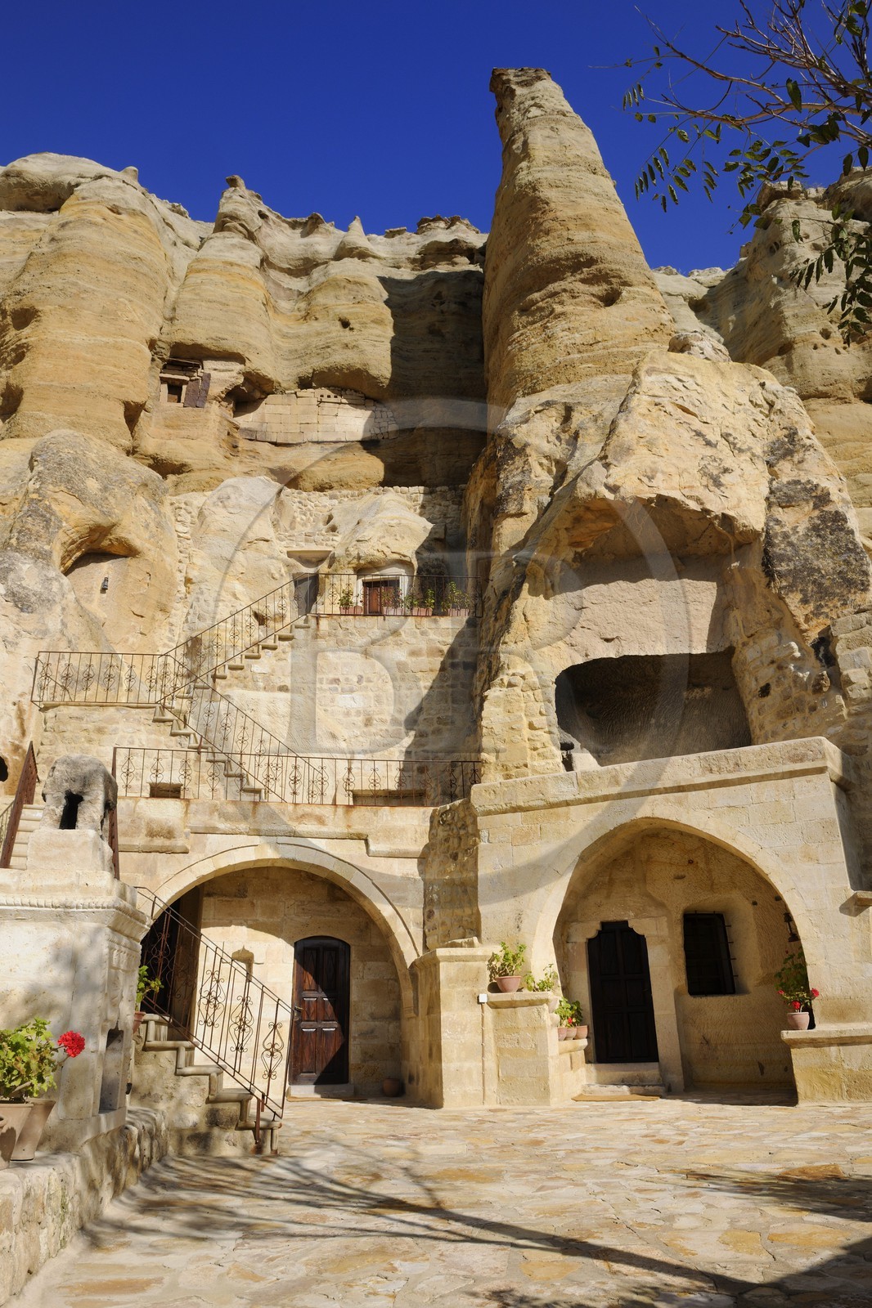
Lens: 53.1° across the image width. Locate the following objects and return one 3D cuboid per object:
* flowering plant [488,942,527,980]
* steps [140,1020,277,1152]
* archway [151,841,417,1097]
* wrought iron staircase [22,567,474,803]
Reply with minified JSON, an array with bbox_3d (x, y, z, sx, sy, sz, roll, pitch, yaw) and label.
[{"bbox_3d":[0.920,3.932,11.162,0.500,0.480,0.460,-6,-23,9],"label":"flowering plant"},{"bbox_3d":[-2.118,4.031,8.198,1.360,1.080,1.050,3,-25,-7],"label":"steps"},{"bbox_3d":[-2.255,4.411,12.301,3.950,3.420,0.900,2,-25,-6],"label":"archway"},{"bbox_3d":[-2.612,0.315,14.634,7.280,4.680,1.872,2,-20,-11],"label":"wrought iron staircase"}]

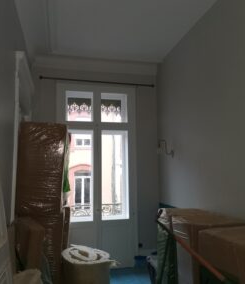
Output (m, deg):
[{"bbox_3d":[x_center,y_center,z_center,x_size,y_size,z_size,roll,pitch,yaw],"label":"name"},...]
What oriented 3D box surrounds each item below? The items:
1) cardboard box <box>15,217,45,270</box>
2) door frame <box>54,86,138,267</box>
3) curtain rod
[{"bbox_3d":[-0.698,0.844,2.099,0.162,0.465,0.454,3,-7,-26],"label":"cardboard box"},{"bbox_3d":[-0.422,0.543,4.743,1.353,3.030,0.131,1,-7,-13],"label":"door frame"},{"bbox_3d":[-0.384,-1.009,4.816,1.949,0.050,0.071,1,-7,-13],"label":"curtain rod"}]

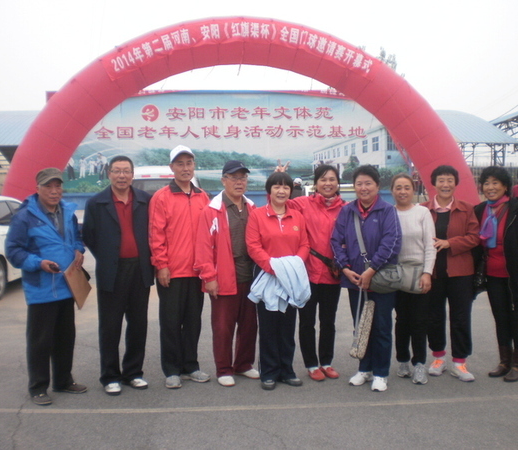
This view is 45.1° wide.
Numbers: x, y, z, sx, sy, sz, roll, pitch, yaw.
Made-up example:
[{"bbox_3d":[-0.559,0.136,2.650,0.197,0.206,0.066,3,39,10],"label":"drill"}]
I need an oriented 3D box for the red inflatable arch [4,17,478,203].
[{"bbox_3d":[-0.390,-2.024,13.896,11.000,5.135,1.150,0,4,-2],"label":"red inflatable arch"}]

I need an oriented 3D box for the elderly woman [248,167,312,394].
[{"bbox_3d":[0.145,0.405,4.650,0.500,1.600,0.360,0,4,-5],"label":"elderly woman"}]

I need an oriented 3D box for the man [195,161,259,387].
[{"bbox_3d":[-0.239,0.350,4.740,0.490,1.690,0.340,-2,4,-24],"label":"man"}]

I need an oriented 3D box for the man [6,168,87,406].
[{"bbox_3d":[-1.502,0.410,4.430,0.510,1.630,0.370,-2,4,-34],"label":"man"}]

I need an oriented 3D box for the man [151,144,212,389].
[{"bbox_3d":[-0.590,0.300,4.690,0.460,1.780,0.330,-1,4,-20],"label":"man"}]

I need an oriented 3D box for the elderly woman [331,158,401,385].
[{"bbox_3d":[0.775,0.372,4.498,0.520,1.601,0.400,1,4,13],"label":"elderly woman"}]

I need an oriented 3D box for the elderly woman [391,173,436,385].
[{"bbox_3d":[1.110,0.388,4.663,0.480,1.547,0.340,1,4,10],"label":"elderly woman"}]

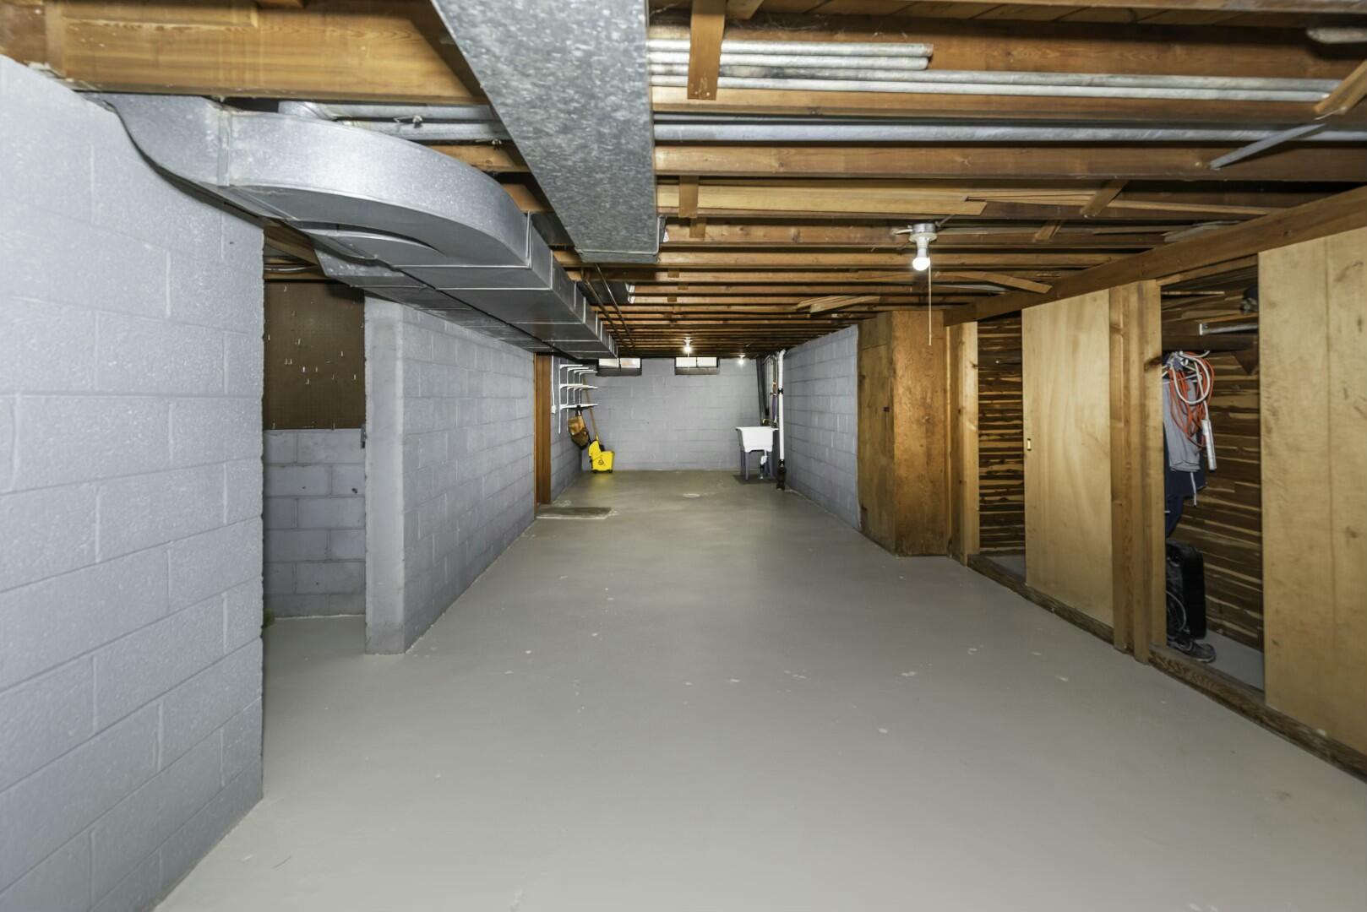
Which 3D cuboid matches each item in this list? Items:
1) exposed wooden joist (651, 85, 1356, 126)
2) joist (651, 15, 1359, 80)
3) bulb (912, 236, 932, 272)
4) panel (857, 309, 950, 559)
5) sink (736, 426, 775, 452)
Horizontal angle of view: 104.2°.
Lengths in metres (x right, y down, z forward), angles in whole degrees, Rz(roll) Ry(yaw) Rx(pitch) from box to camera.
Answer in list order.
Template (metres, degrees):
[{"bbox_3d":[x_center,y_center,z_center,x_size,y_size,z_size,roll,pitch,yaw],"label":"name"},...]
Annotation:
[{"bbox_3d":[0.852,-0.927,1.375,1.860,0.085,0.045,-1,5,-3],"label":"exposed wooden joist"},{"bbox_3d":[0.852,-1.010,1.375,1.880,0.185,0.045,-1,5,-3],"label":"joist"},{"bbox_3d":[1.030,-0.873,2.300,0.068,0.140,0.068,-1,5,-3],"label":"bulb"},{"bbox_3d":[1.977,-0.233,4.850,0.430,2.060,0.720,-1,5,-3],"label":"panel"},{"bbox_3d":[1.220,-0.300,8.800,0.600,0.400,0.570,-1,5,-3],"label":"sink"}]

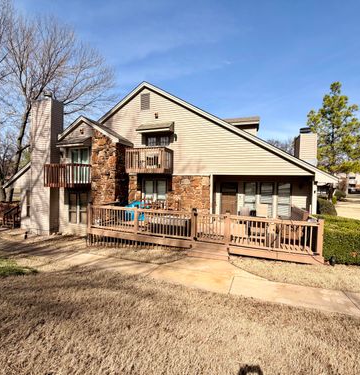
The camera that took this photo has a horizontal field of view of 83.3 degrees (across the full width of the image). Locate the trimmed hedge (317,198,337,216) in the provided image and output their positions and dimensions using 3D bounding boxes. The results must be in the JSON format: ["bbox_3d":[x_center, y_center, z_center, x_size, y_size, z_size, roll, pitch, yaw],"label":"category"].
[{"bbox_3d":[7.429,1.314,10.791,1.418,1.512,1.575,2,2,20],"label":"trimmed hedge"}]

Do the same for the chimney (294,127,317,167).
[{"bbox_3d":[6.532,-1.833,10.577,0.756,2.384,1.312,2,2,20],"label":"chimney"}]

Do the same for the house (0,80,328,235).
[{"bbox_3d":[-0.546,-1.456,14.305,16.643,7.665,12.075,2,2,20],"label":"house"}]

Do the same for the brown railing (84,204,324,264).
[{"bbox_3d":[0.419,1.634,8.084,8.484,1.806,2.856,2,2,20],"label":"brown railing"}]

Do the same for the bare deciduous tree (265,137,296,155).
[{"bbox_3d":[18.969,-3.991,38.154,8.000,11.193,8.000,2,2,20],"label":"bare deciduous tree"}]

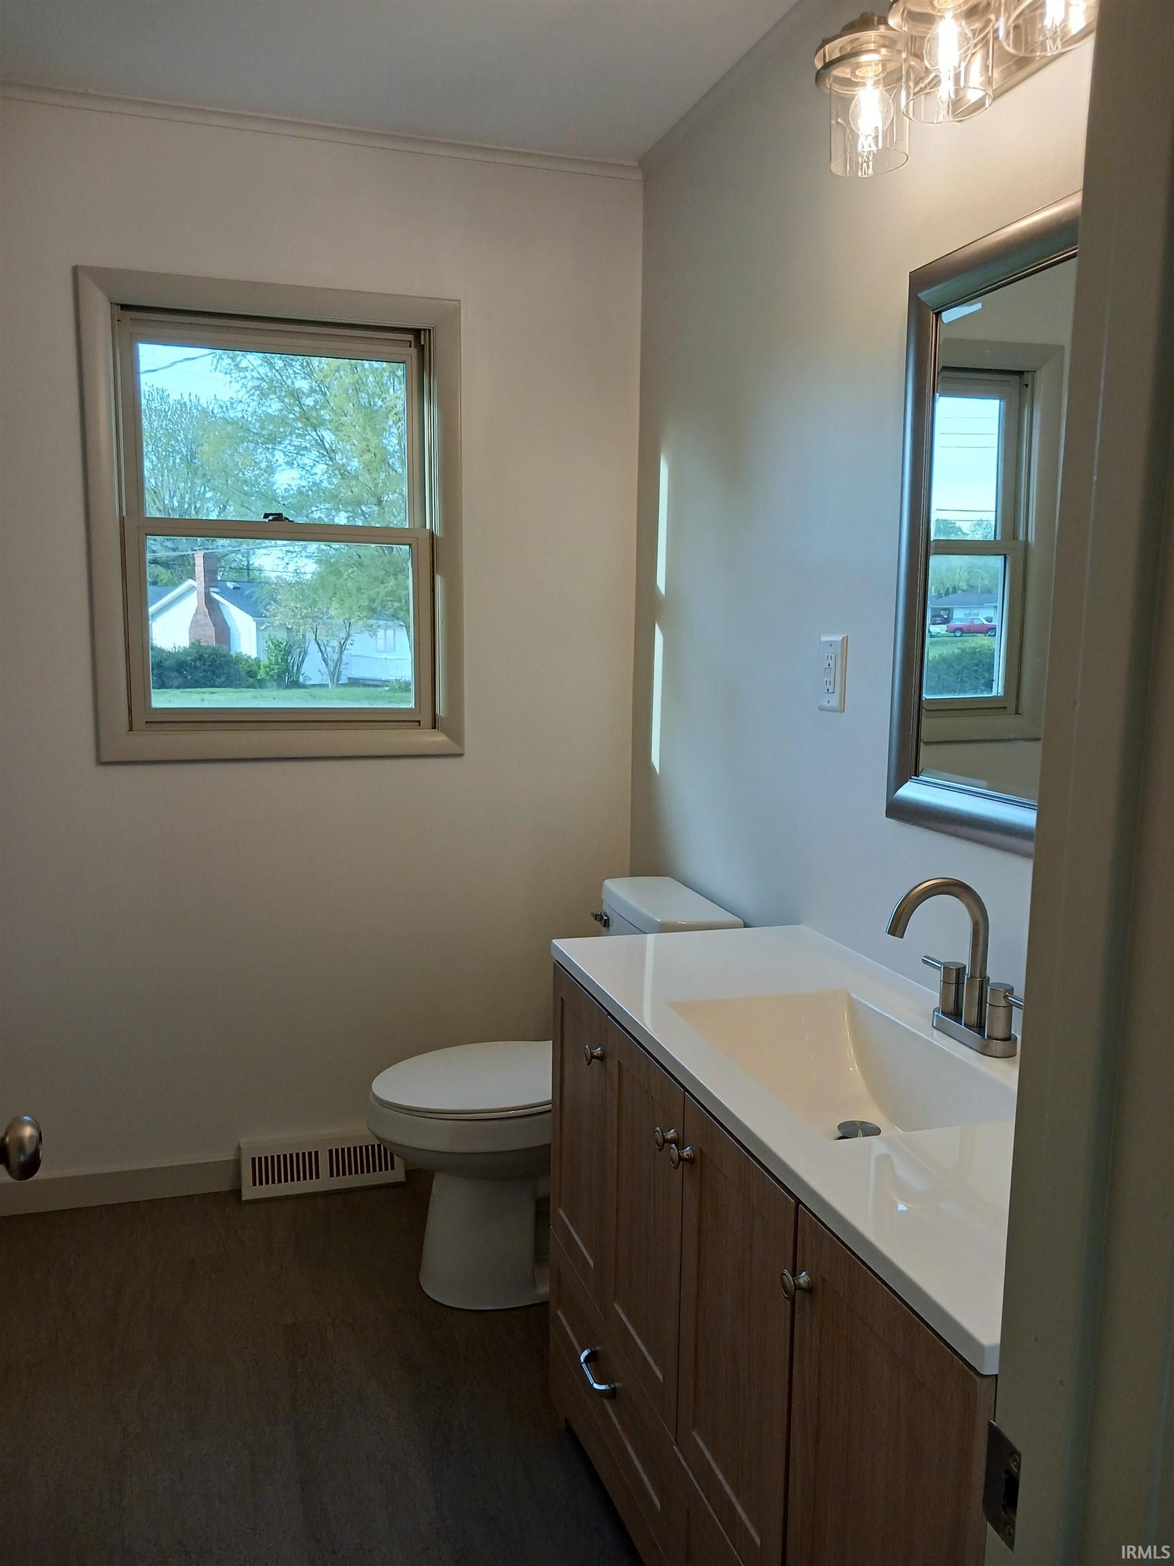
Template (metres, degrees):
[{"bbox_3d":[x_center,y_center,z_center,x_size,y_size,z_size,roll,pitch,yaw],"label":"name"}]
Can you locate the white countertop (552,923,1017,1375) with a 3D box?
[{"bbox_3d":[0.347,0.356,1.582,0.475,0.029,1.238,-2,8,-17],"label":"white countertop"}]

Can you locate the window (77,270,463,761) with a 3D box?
[{"bbox_3d":[-0.701,-0.585,2.810,0.828,1.060,0.090,-2,8,-17],"label":"window"}]

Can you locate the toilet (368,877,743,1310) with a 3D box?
[{"bbox_3d":[-0.105,0.649,2.620,0.730,0.772,0.460,-2,8,-17],"label":"toilet"}]

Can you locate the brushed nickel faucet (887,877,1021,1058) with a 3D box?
[{"bbox_3d":[0.464,0.231,1.591,0.172,0.220,0.215,-2,8,-17],"label":"brushed nickel faucet"}]

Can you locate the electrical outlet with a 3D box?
[{"bbox_3d":[0.420,-0.188,2.094,0.009,0.128,0.084,-2,8,-17],"label":"electrical outlet"}]

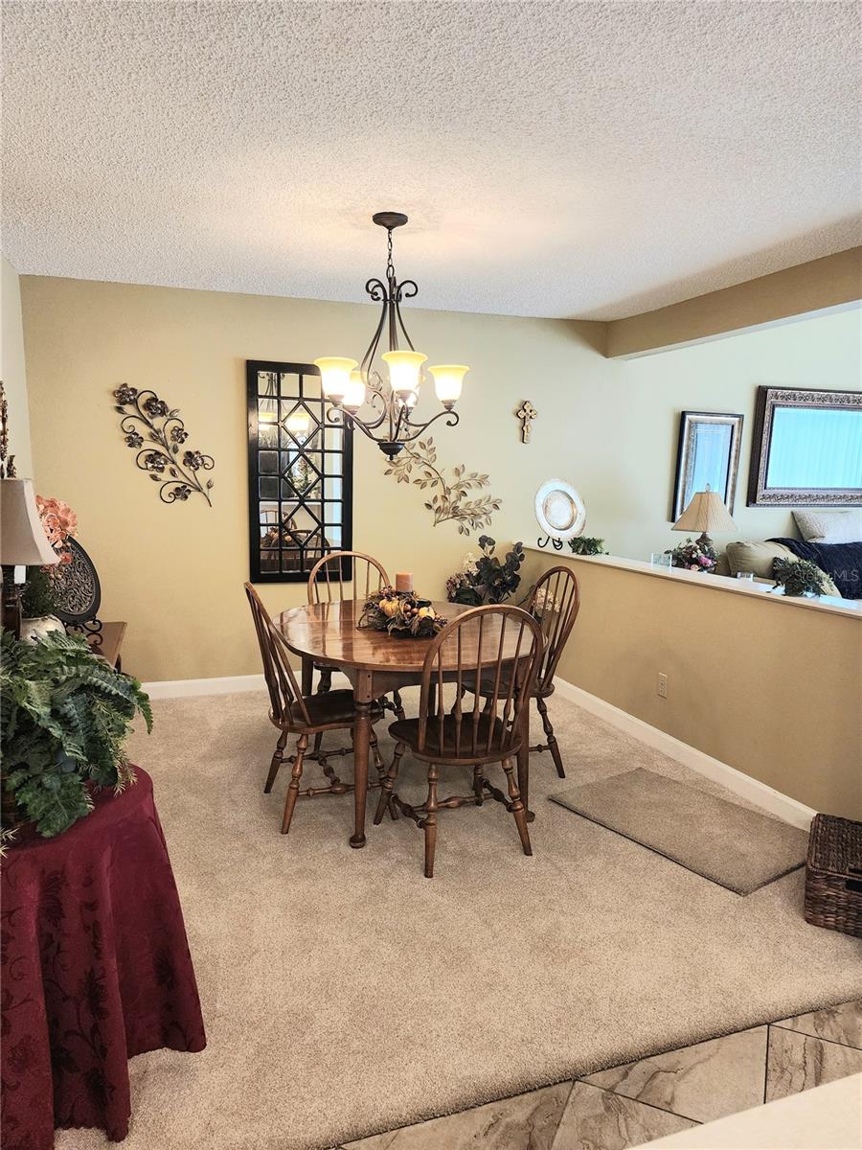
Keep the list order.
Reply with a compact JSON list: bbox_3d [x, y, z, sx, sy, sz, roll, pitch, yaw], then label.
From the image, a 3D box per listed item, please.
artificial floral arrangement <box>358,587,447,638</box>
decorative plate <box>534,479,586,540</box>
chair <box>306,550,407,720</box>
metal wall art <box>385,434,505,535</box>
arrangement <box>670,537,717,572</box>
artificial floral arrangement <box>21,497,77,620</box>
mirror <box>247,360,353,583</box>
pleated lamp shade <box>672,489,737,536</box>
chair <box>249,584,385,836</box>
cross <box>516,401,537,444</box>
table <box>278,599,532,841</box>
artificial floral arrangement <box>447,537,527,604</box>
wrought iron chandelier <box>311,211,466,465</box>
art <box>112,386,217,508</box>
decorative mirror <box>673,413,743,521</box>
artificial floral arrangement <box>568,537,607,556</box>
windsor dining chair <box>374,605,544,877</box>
[{"bbox_3d":[-0.113,0.135,3.239,0.400,0.180,0.370,1,8,0],"label":"artificial floral arrangement"},{"bbox_3d":[0.846,-0.422,4.953,0.410,0.410,0.035,2,-8,-28],"label":"decorative plate"},{"bbox_3d":[-0.379,0.371,4.091,0.485,0.960,0.560,-2,8,-20],"label":"chair"},{"bbox_3d":[0.095,-0.595,5.149,0.840,0.660,0.050,-2,9,-20],"label":"metal wall art"},{"bbox_3d":[1.608,-0.074,4.677,0.320,0.320,0.290,-2,9,-20],"label":"arrangement"},{"bbox_3d":[-1.443,-0.012,2.853,0.260,0.580,0.260,-2,9,-20],"label":"artificial floral arrangement"},{"bbox_3d":[-0.813,-0.624,4.813,0.645,1.345,0.035,-2,9,-20],"label":"mirror"},{"bbox_3d":[1.983,-0.453,5.513,0.460,0.290,0.460,-2,8,-20],"label":"pleated lamp shade"},{"bbox_3d":[-0.470,0.500,3.185,0.587,0.976,0.495,-2,8,-21],"label":"chair"},{"bbox_3d":[0.671,-1.063,5.324,0.149,0.286,0.022,-2,8,-20],"label":"cross"},{"bbox_3d":[-0.131,0.589,3.538,1.203,0.719,1.482,-2,8,-20],"label":"table"},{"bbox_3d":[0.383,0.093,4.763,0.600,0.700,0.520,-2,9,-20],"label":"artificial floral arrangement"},{"bbox_3d":[-0.166,-0.984,3.187,0.650,0.980,0.650,1,8,0],"label":"wrought iron chandelier"},{"bbox_3d":[-1.579,-0.760,4.544,0.562,0.708,0.045,-2,8,-20],"label":"art"},{"bbox_3d":[2.133,-0.820,5.876,0.531,0.825,0.045,-2,10,-20],"label":"decorative mirror"},{"bbox_3d":[0.950,-0.186,4.632,0.220,0.125,0.190,-2,9,-20],"label":"artificial floral arrangement"},{"bbox_3d":[0.107,0.548,2.868,0.485,0.960,0.560,-3,9,-23],"label":"windsor dining chair"}]

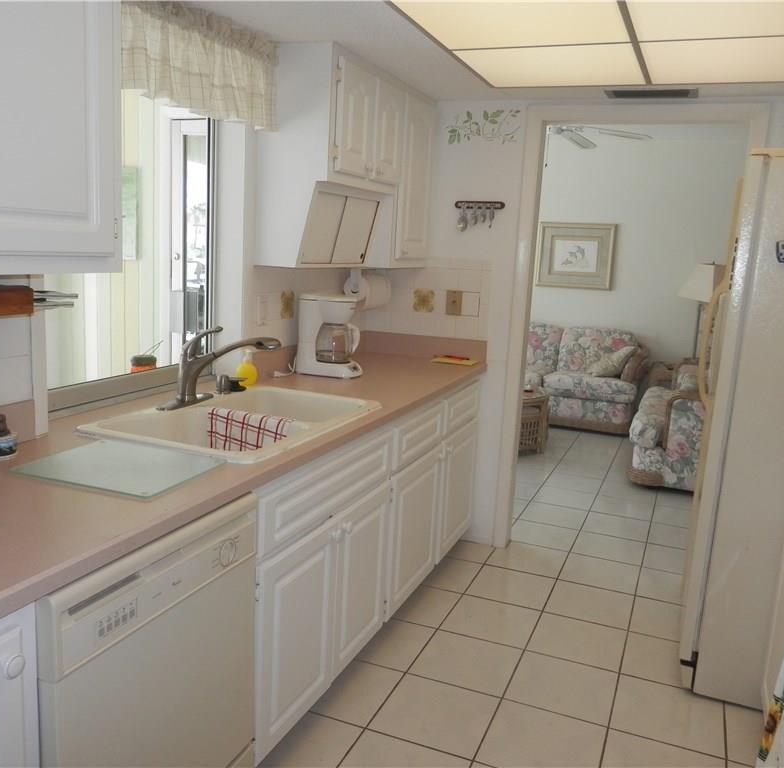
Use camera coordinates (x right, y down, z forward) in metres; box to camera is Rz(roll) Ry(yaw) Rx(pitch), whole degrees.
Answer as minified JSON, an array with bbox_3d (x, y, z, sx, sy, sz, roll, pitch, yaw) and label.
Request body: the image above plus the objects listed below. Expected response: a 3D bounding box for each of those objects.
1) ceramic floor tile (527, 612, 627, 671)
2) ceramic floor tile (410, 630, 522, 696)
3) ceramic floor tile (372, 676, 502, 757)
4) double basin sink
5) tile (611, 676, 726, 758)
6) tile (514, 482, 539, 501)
[{"bbox_3d":[0.709,0.978,2.813,0.331,0.010,0.331,7,11,22],"label":"ceramic floor tile"},{"bbox_3d":[0.270,0.990,2.634,0.331,0.010,0.331,7,11,22],"label":"ceramic floor tile"},{"bbox_3d":[0.140,1.036,2.319,0.332,0.010,0.332,7,11,22],"label":"ceramic floor tile"},{"bbox_3d":[-0.447,0.182,2.267,0.551,0.190,0.816,7,11,22],"label":"double basin sink"},{"bbox_3d":[0.880,1.053,2.355,0.328,0.010,0.328,7,11,22],"label":"tile"},{"bbox_3d":[0.727,0.654,4.547,0.328,0.010,0.328,7,11,22],"label":"tile"}]

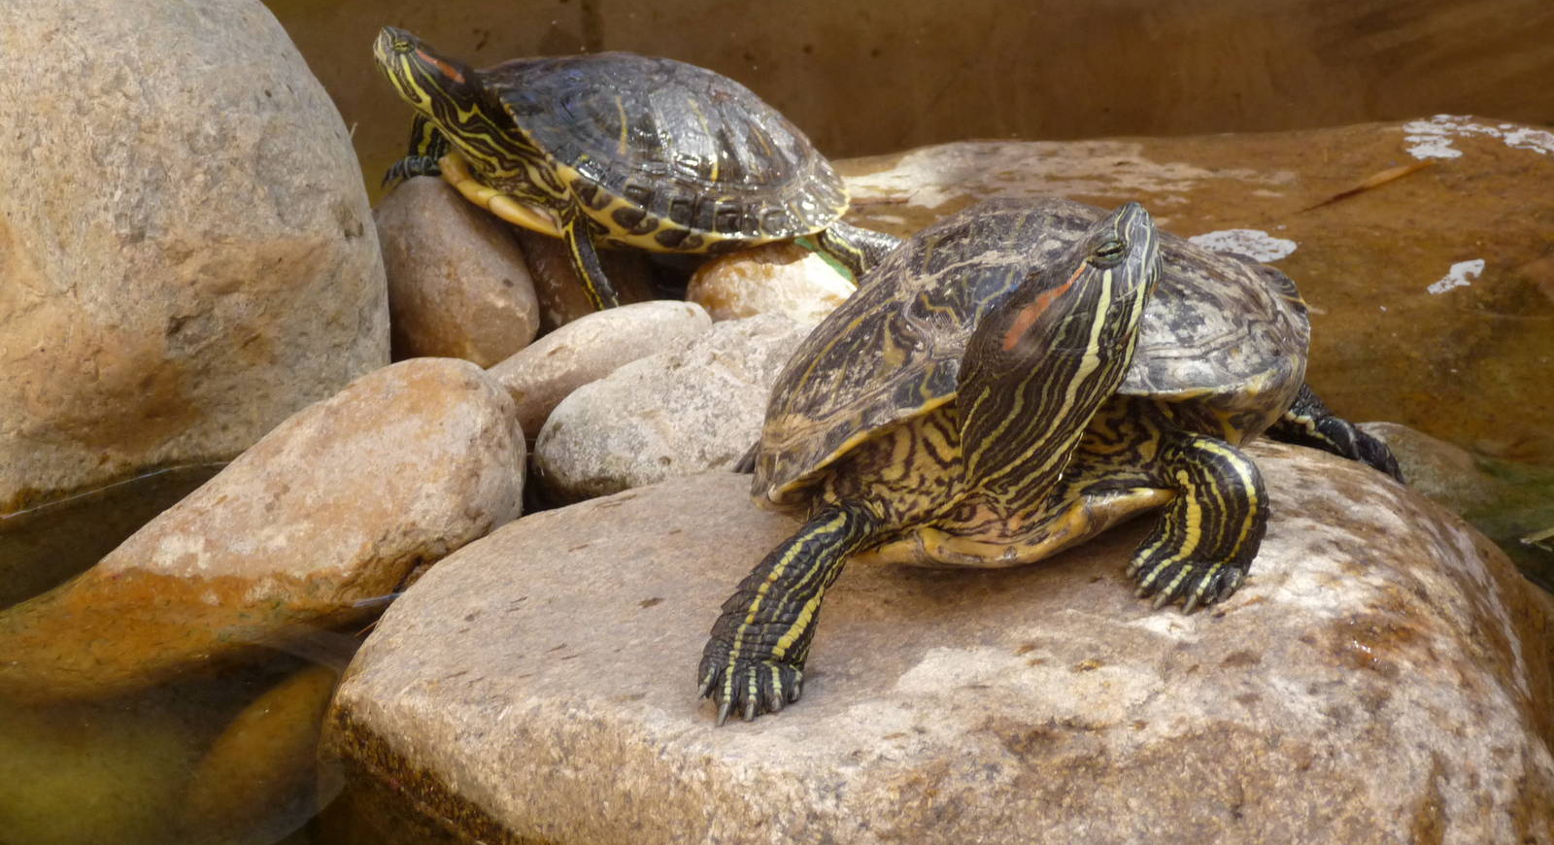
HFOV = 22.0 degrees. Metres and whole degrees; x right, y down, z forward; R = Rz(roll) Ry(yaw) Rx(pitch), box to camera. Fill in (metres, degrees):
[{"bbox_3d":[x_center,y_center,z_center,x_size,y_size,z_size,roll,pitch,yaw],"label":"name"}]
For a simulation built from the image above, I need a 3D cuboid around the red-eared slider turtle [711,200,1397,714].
[{"bbox_3d":[0.092,-0.011,1.336,0.205,0.160,0.275,-2,13,14],"label":"red-eared slider turtle"}]

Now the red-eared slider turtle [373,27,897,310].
[{"bbox_3d":[-0.059,-0.104,1.552,0.225,0.098,0.130,4,28,-32],"label":"red-eared slider turtle"}]

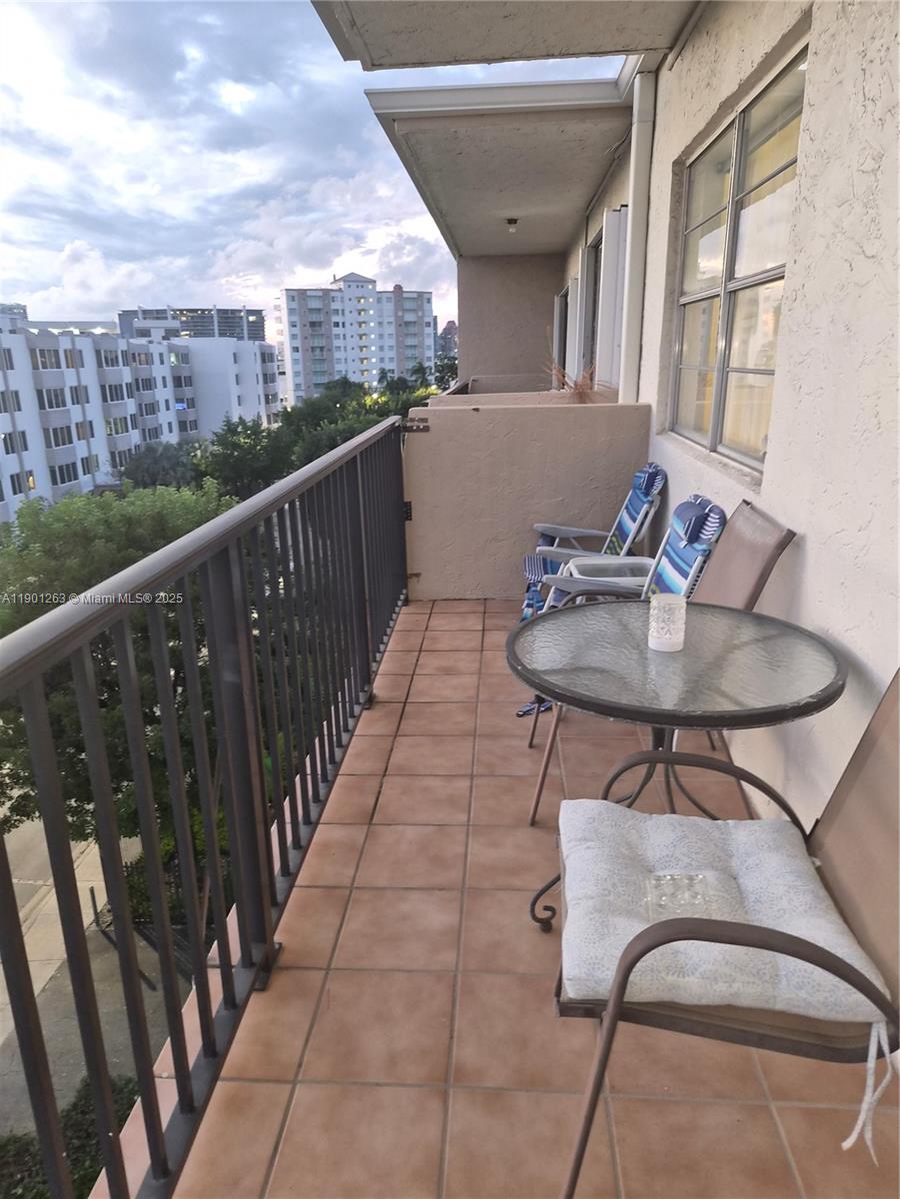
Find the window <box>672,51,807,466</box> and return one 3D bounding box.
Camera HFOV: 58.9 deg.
[{"bbox_3d":[1.136,-1.250,3.241,0.090,1.281,1.815,0,17,4],"label":"window"}]

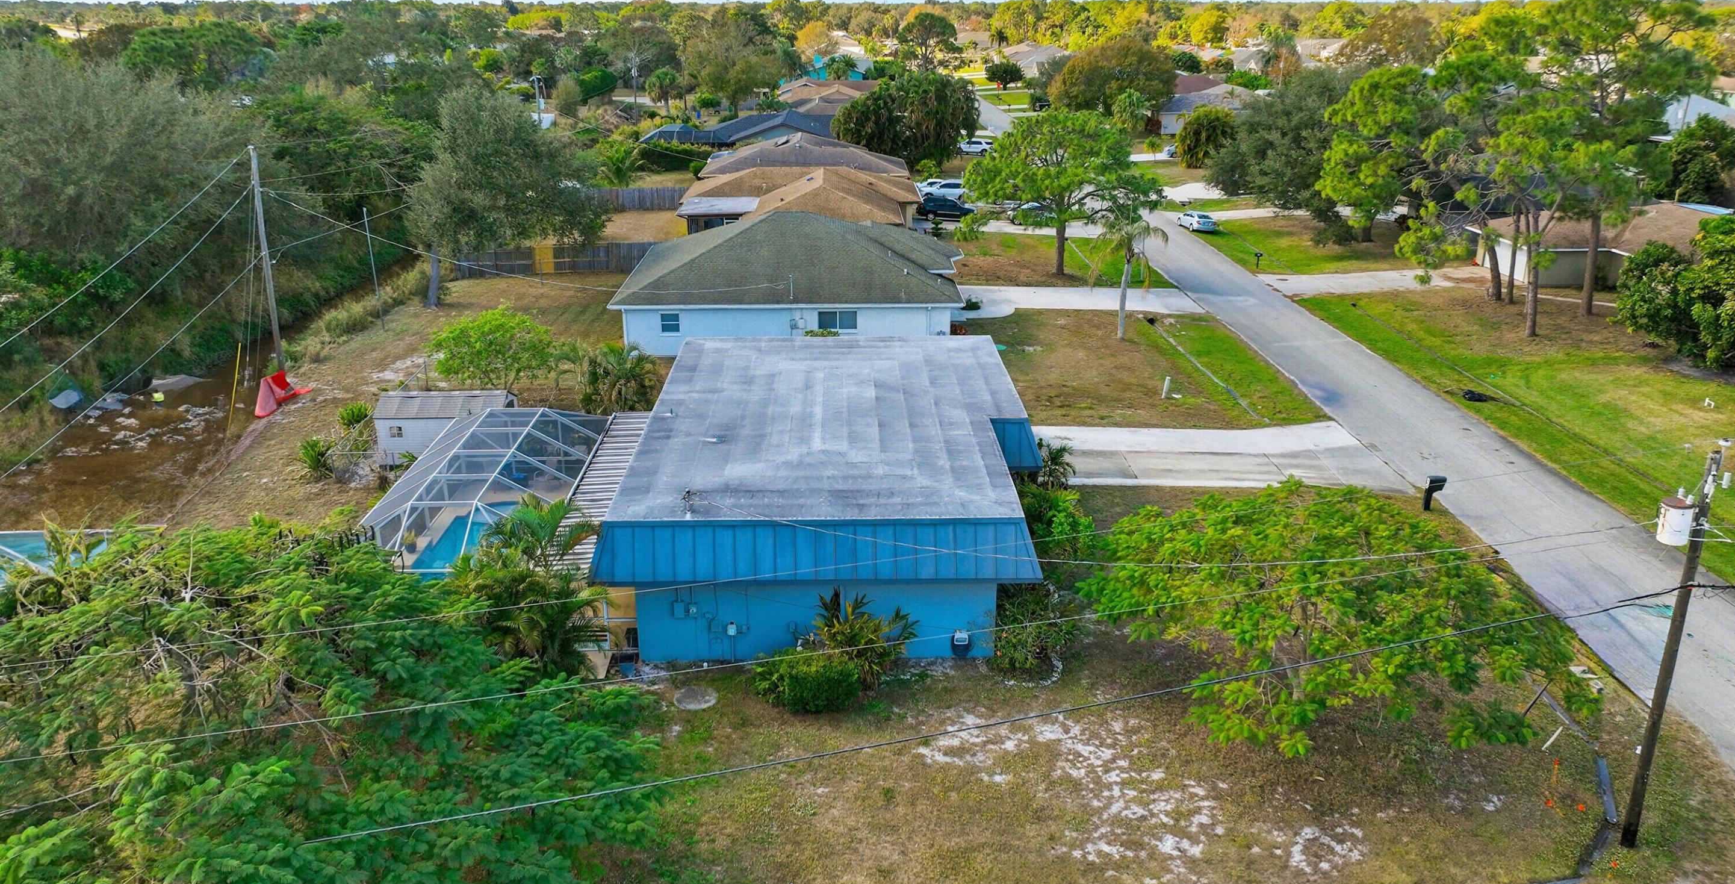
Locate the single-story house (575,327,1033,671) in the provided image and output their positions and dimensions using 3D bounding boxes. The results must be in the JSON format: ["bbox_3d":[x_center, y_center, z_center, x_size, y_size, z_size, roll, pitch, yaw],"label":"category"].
[{"bbox_3d":[-0.858,0.962,38.221,12.340,4.260,17.780,0,20,-1],"label":"single-story house"}]

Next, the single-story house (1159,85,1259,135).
[{"bbox_3d":[44.924,-43.371,155.750,17.600,5.500,16.500,0,20,0],"label":"single-story house"}]

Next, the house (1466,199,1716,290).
[{"bbox_3d":[45.114,-10.660,68.423,15.100,4.900,16.000,0,20,0],"label":"house"}]

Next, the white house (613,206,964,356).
[{"bbox_3d":[-3.371,-9.168,63.394,17.850,5.600,15.100,0,20,0],"label":"white house"}]

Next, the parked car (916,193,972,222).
[{"bbox_3d":[6.184,-18.157,93.205,4.700,1.720,1.900,0,20,0],"label":"parked car"}]

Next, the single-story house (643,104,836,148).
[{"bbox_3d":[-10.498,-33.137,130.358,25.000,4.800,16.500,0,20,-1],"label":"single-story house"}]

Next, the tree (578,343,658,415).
[{"bbox_3d":[-10.273,-2.572,49.388,3.321,3.201,2.923,0,20,0],"label":"tree"}]

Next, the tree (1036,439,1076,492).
[{"bbox_3d":[6.573,0.855,41.760,1.550,2.021,1.500,0,20,0],"label":"tree"}]

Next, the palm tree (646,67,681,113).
[{"bbox_3d":[-30.728,-52.424,179.964,4.951,6.833,4.849,0,20,0],"label":"palm tree"}]

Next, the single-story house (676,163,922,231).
[{"bbox_3d":[-4.628,-16.677,85.077,16.900,4.600,19.200,0,20,0],"label":"single-story house"}]

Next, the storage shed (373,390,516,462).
[{"bbox_3d":[-15.534,-0.523,44.686,4.500,2.400,2.400,0,20,0],"label":"storage shed"}]

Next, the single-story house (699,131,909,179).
[{"bbox_3d":[-5.108,-24.570,106.357,17.100,4.600,19.000,0,20,0],"label":"single-story house"}]

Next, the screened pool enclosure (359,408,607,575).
[{"bbox_3d":[-11.566,1.857,36.886,5.454,3.499,12.078,0,20,-1],"label":"screened pool enclosure"}]

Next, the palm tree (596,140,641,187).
[{"bbox_3d":[-20.413,-22.758,100.820,4.200,5.050,4.200,0,20,0],"label":"palm tree"}]

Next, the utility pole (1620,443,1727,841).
[{"bbox_3d":[15.241,4.167,23.007,1.150,8.729,0.650,-2,20,1],"label":"utility pole"}]

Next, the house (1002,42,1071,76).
[{"bbox_3d":[39.933,-82.669,261.125,16.800,5.900,18.500,0,20,0],"label":"house"}]

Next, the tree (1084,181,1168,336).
[{"bbox_3d":[13.242,-9.034,59.962,4.091,8.048,3.923,0,20,0],"label":"tree"}]

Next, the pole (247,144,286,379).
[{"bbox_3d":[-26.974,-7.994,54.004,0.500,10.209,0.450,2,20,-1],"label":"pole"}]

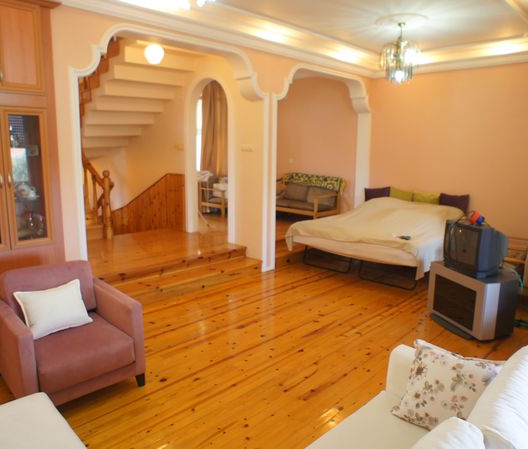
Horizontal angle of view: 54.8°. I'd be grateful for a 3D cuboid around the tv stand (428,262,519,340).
[{"bbox_3d":[1.969,0.670,4.767,0.450,0.515,0.710,-3,10,-22],"label":"tv stand"}]

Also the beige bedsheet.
[{"bbox_3d":[1.566,0.142,7.112,1.850,0.820,1.950,9,12,40],"label":"beige bedsheet"}]

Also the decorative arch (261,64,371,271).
[{"bbox_3d":[0.787,-0.853,7.484,0.280,2.650,2.500,8,12,39],"label":"decorative arch"}]

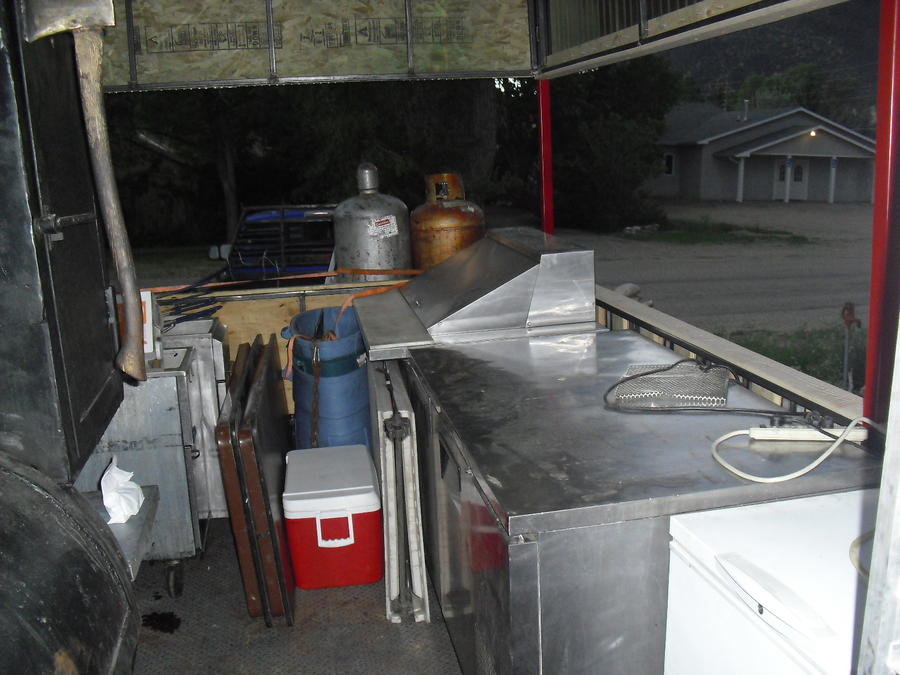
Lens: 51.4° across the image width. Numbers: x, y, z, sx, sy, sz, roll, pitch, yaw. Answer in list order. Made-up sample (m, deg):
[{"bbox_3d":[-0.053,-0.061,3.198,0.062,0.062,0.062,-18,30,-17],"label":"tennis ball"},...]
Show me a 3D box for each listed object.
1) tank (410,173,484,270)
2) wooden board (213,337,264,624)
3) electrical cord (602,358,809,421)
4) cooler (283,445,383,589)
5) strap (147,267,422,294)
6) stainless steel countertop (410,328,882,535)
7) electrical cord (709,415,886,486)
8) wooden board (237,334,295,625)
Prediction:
[{"bbox_3d":[-0.002,-0.294,5.121,0.390,1.200,0.390,-4,12,-8],"label":"tank"},{"bbox_3d":[-0.817,0.498,3.877,0.069,0.715,1.552,-9,13,-7],"label":"wooden board"},{"bbox_3d":[0.687,0.160,2.768,0.520,0.060,0.620,-4,12,-8],"label":"electrical cord"},{"bbox_3d":[-0.459,0.690,3.677,0.355,0.384,0.528,-4,12,-8],"label":"cooler"},{"bbox_3d":[-0.876,-0.309,5.064,1.465,0.100,0.200,-4,12,-8],"label":"strap"},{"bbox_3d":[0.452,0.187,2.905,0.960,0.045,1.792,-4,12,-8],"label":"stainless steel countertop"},{"bbox_3d":[0.861,0.249,2.257,0.520,0.070,0.360,-4,12,-8],"label":"electrical cord"},{"bbox_3d":[-0.746,0.493,3.892,0.074,0.715,1.576,-9,13,-7],"label":"wooden board"}]

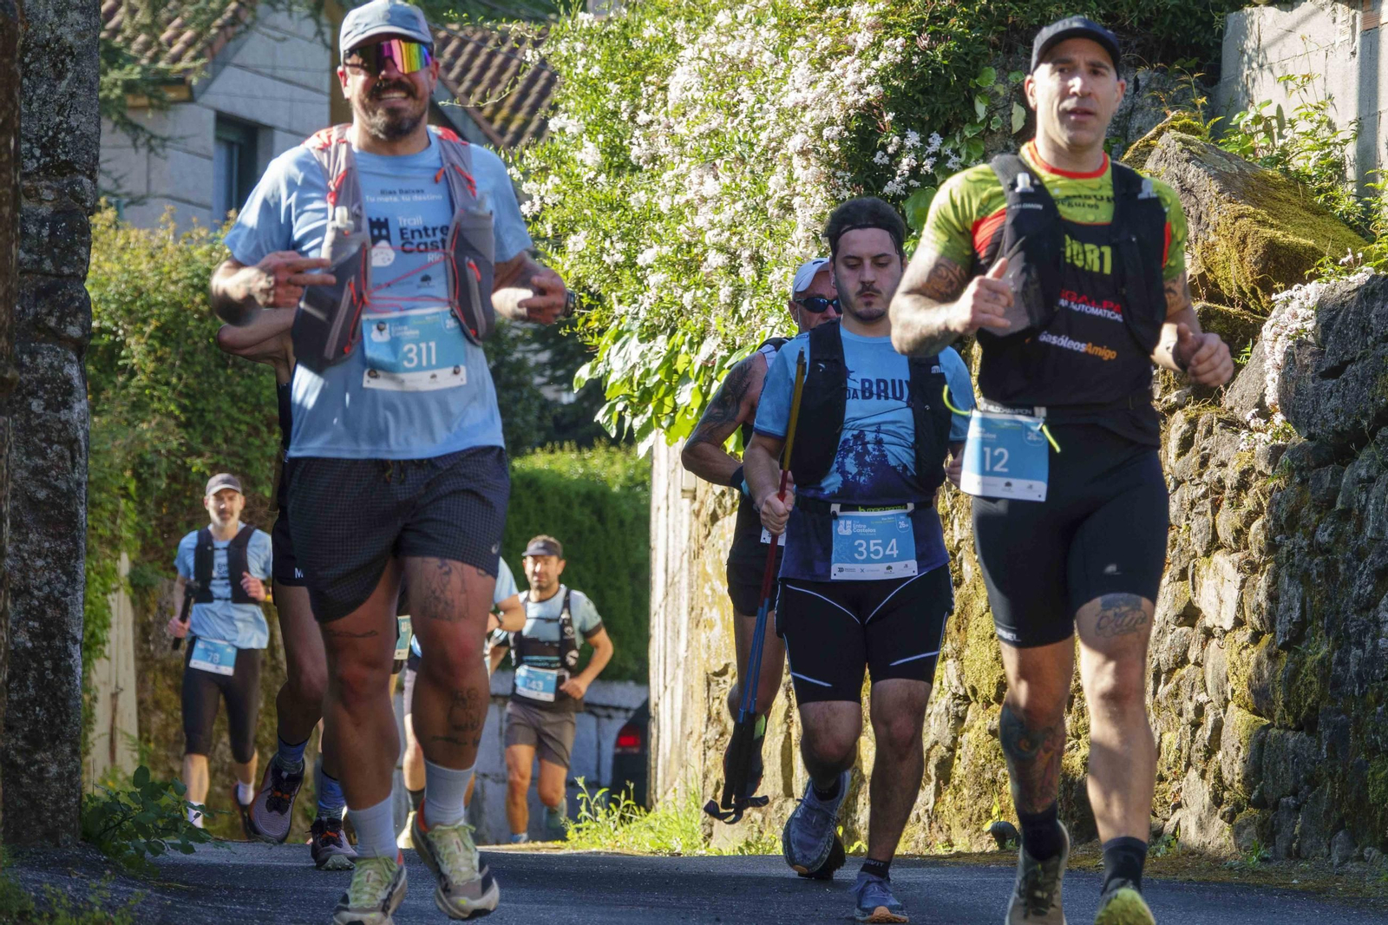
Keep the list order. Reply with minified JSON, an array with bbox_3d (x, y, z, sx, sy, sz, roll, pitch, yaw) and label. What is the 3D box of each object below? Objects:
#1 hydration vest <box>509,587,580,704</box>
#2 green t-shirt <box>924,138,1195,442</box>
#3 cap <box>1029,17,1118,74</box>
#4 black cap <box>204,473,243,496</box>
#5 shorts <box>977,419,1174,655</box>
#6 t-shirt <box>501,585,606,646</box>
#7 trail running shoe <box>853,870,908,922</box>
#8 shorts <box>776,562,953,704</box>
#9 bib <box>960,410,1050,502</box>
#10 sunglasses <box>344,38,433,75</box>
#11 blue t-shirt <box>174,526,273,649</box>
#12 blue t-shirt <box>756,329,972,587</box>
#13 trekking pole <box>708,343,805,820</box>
[{"bbox_3d":[-0.729,0.883,44.500,0.350,0.540,0.280,0,1,11],"label":"hydration vest"},{"bbox_3d":[0.676,-0.315,17.200,0.490,0.570,0.300,-1,4,-12],"label":"green t-shirt"},{"bbox_3d":[0.721,-0.787,17.350,0.170,0.120,0.250,0,-1,-3],"label":"cap"},{"bbox_3d":[-2.100,0.102,41.000,0.170,0.120,0.260,0,0,2],"label":"black cap"},{"bbox_3d":[0.705,0.132,17.150,0.370,0.440,0.340,0,0,-2],"label":"shorts"},{"bbox_3d":[-0.653,0.829,42.000,0.480,0.520,0.290,1,4,14],"label":"t-shirt"},{"bbox_3d":[0.432,1.007,21.300,0.112,0.120,0.295,0,0,-9],"label":"trail running shoe"},{"bbox_3d":[0.395,0.373,21.200,0.405,0.360,0.310,0,-1,-2],"label":"shorts"},{"bbox_3d":[0.579,-0.012,17.100,0.195,0.158,0.030,6,2,33],"label":"bib"},{"bbox_3d":[-0.582,-0.773,17.500,0.158,0.062,0.160,0,0,3],"label":"sunglasses"},{"bbox_3d":[-2.096,0.552,41.000,0.460,0.570,0.280,0,1,5],"label":"blue t-shirt"},{"bbox_3d":[0.399,-0.018,21.400,0.500,0.580,0.300,0,3,-2],"label":"blue t-shirt"},{"bbox_3d":[0.172,0.285,21.150,0.130,1.100,0.080,8,0,0],"label":"trekking pole"}]

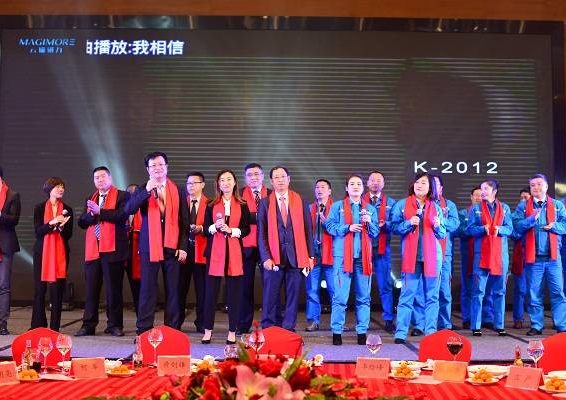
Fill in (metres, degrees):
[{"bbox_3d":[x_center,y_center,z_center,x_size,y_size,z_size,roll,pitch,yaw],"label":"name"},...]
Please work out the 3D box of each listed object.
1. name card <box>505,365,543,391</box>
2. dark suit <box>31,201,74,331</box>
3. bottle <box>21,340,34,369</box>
[{"bbox_3d":[1.248,0.911,4.290,0.190,0.108,0.080,-2,-4,32],"label":"name card"},{"bbox_3d":[-2.412,0.696,8.720,0.430,1.380,0.310,1,-4,-14],"label":"dark suit"},{"bbox_3d":[-1.463,0.887,4.770,0.060,0.165,0.060,0,-3,0],"label":"bottle"}]

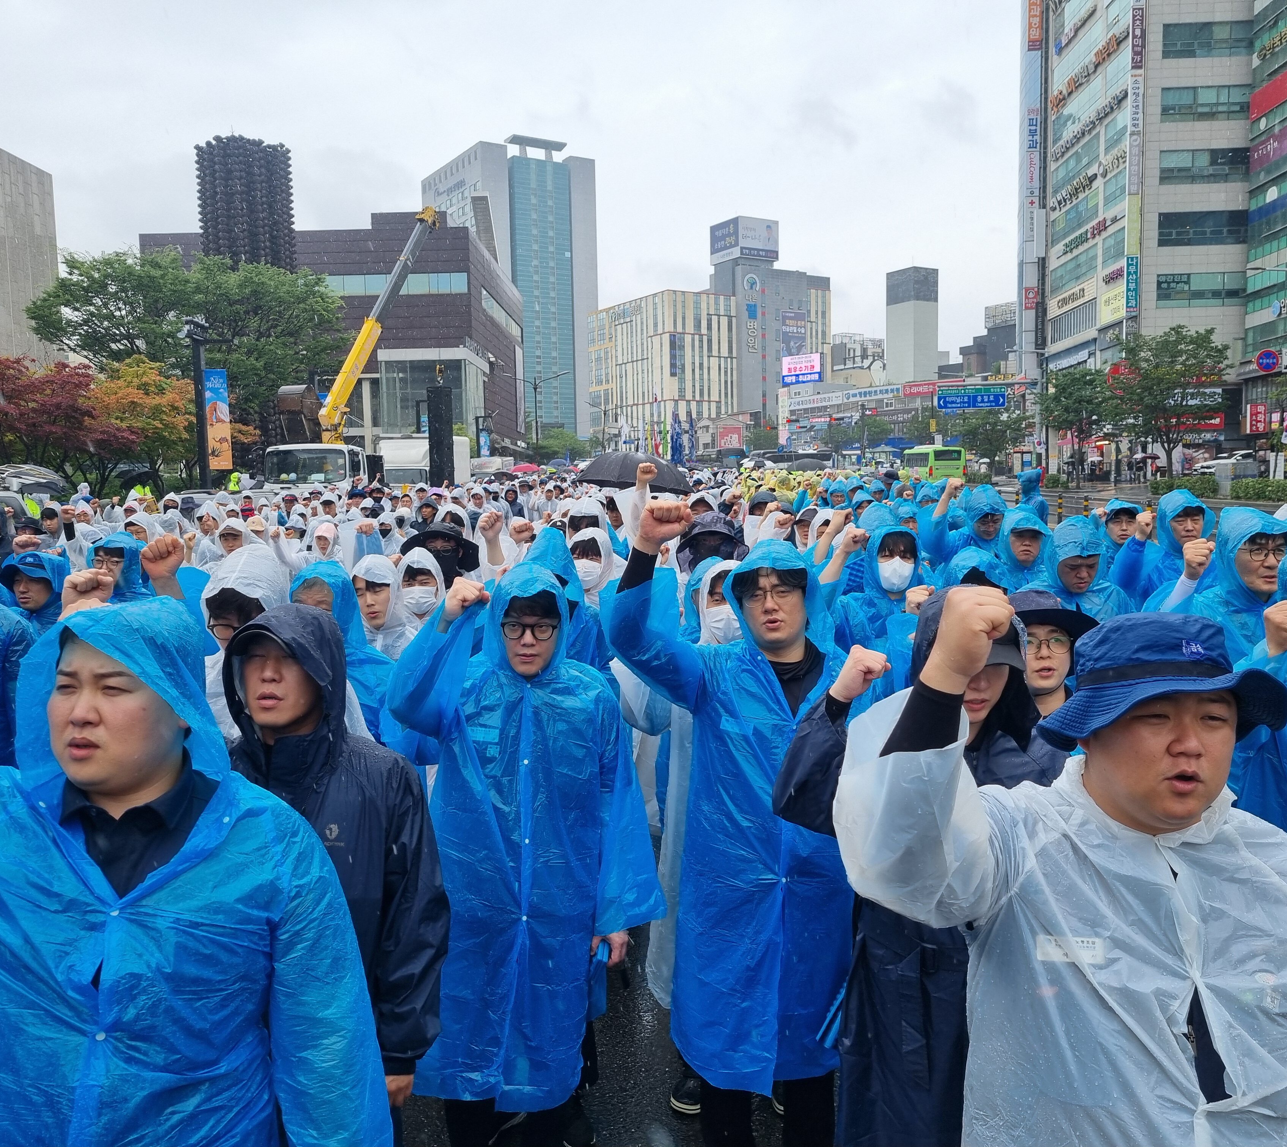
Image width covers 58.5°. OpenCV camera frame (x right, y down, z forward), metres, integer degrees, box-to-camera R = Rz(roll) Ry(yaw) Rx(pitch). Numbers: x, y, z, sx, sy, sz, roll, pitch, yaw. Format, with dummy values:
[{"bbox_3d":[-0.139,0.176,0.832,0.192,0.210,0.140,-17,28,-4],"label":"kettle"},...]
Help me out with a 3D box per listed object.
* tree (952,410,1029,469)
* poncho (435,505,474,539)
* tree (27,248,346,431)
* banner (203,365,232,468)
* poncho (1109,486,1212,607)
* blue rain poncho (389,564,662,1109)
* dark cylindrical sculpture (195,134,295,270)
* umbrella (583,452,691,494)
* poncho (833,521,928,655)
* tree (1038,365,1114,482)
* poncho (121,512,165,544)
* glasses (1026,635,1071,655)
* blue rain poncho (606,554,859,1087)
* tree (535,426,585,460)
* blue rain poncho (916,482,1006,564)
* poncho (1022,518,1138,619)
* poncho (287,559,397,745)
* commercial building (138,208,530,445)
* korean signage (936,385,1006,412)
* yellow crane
[{"bbox_3d":[28.172,-10.503,92.884,6.100,6.500,5.900,-1,5,0],"label":"tree"},{"bbox_3d":[-1.240,0.135,7.656,0.540,1.200,0.420,-2,5,-5],"label":"poncho"},{"bbox_3d":[-16.710,-6.744,42.000,10.400,10.190,8.500,-1,5,4],"label":"tree"},{"bbox_3d":[-10.739,-3.892,29.000,0.600,2.530,0.060,-1,5,4],"label":"banner"},{"bbox_3d":[2.659,0.206,5.859,0.620,1.280,0.480,0,5,9],"label":"poncho"},{"bbox_3d":[-0.265,0.613,2.779,0.630,1.280,0.470,-1,5,-3],"label":"blue rain poncho"},{"bbox_3d":[-21.980,-13.797,64.651,5.100,20.000,5.100,-3,6,-19],"label":"dark cylindrical sculpture"},{"bbox_3d":[-0.097,-0.839,11.608,1.150,0.800,1.150,6,1,0],"label":"umbrella"},{"bbox_3d":[0.975,0.443,4.559,0.560,1.280,0.450,-1,5,5],"label":"poncho"},{"bbox_3d":[27.148,-9.171,72.000,4.800,7.510,4.800,-1,5,4],"label":"tree"},{"bbox_3d":[-4.138,0.093,9.456,0.560,1.200,0.420,-1,5,3],"label":"poncho"},{"bbox_3d":[1.052,0.173,3.008,0.142,0.048,0.135,0,6,16],"label":"glasses"},{"bbox_3d":[0.230,0.561,2.780,0.620,1.290,0.480,-2,5,-6],"label":"blue rain poncho"},{"bbox_3d":[-7.084,-9.854,98.000,4.500,5.450,4.500,-1,5,4],"label":"tree"},{"bbox_3d":[1.869,0.133,6.559,0.620,1.280,0.480,-1,5,7],"label":"blue rain poncho"},{"bbox_3d":[1.856,0.385,4.908,0.560,1.230,0.400,0,6,13],"label":"poncho"},{"bbox_3d":[-0.988,0.569,3.707,0.540,1.210,0.380,-1,5,7],"label":"poncho"},{"bbox_3d":[-21.541,-15.369,91.469,21.136,18.518,34.274,-1,5,0],"label":"commercial building"},{"bbox_3d":[22.842,-12.191,80.000,4.900,1.690,0.200,-1,5,4],"label":"korean signage"},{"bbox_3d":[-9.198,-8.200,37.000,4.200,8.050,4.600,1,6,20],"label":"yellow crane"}]

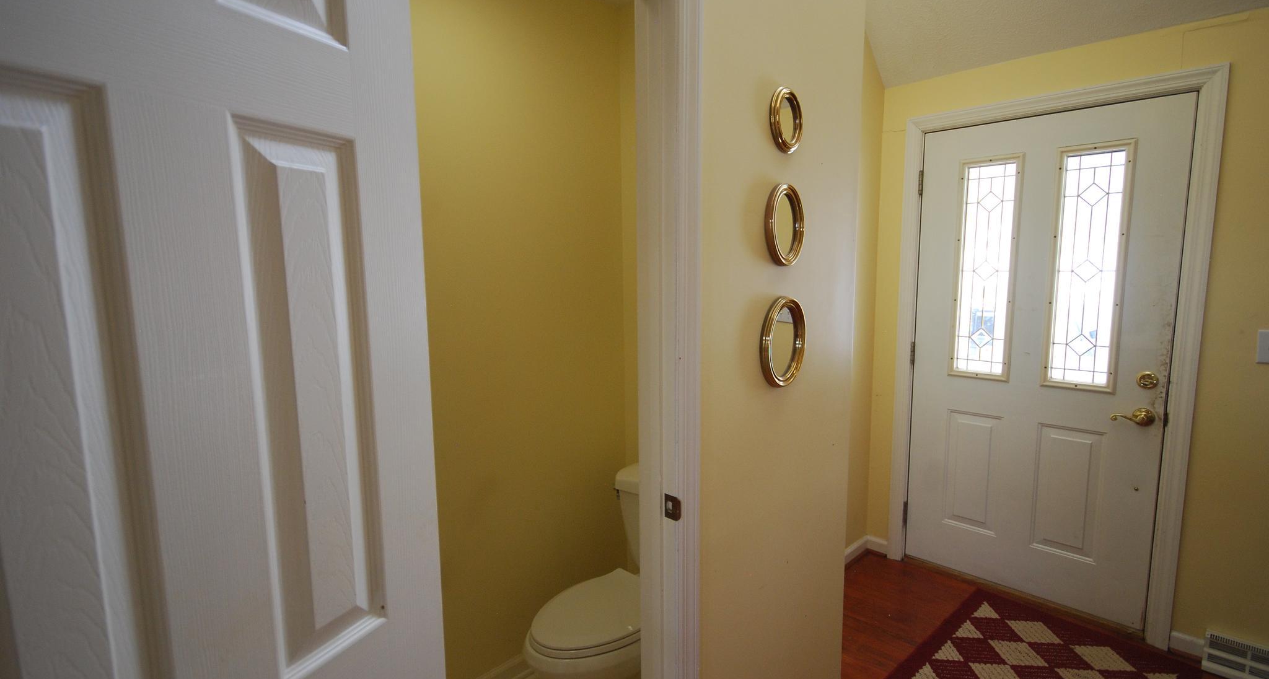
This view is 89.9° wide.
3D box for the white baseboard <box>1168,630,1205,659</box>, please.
[{"bbox_3d":[2.059,1.144,2.368,0.096,0.077,0.016,7,10,44],"label":"white baseboard"}]

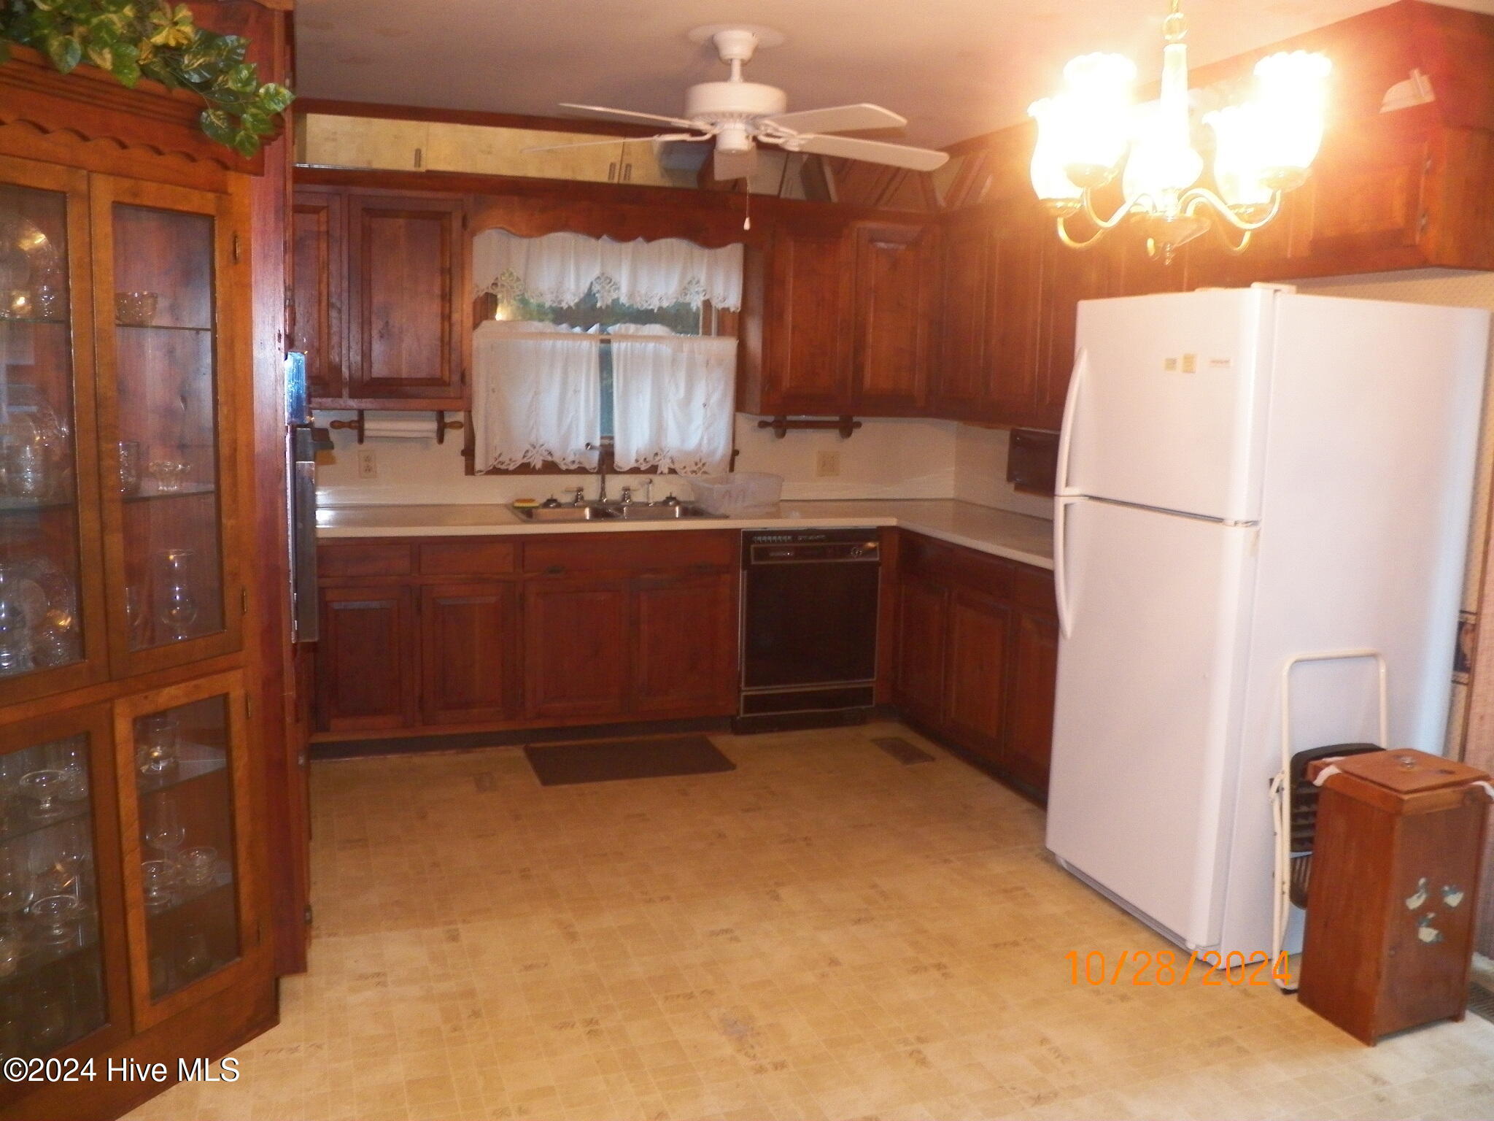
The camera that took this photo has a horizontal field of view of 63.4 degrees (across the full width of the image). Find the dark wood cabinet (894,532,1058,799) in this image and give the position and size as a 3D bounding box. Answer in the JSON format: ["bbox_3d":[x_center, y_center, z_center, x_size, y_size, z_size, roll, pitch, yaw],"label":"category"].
[{"bbox_3d":[1.135,0.373,4.593,0.622,0.858,1.372,-2,9,-19],"label":"dark wood cabinet"}]

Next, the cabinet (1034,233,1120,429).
[{"bbox_3d":[1.329,-0.879,4.393,0.319,0.813,0.519,-2,9,-19],"label":"cabinet"}]

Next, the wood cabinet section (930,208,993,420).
[{"bbox_3d":[1.079,-1.034,5.173,0.320,0.870,0.450,-2,9,-18],"label":"wood cabinet section"}]

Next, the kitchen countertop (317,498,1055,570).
[{"bbox_3d":[-0.083,-0.087,4.436,3.004,0.039,2.060,-2,9,-19],"label":"kitchen countertop"}]

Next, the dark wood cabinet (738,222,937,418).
[{"bbox_3d":[0.407,-1.072,5.380,0.818,0.848,0.319,-2,9,-19],"label":"dark wood cabinet"}]

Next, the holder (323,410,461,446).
[{"bbox_3d":[-1.391,-0.531,4.798,0.512,0.132,0.127,-2,9,-19],"label":"holder"}]

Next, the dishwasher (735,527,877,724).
[{"bbox_3d":[0.166,0.245,5.291,0.613,0.856,0.598,-2,9,-19],"label":"dishwasher"}]

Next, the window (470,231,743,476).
[{"bbox_3d":[-0.590,-0.891,5.211,1.215,1.063,0.098,-2,9,-19],"label":"window"}]

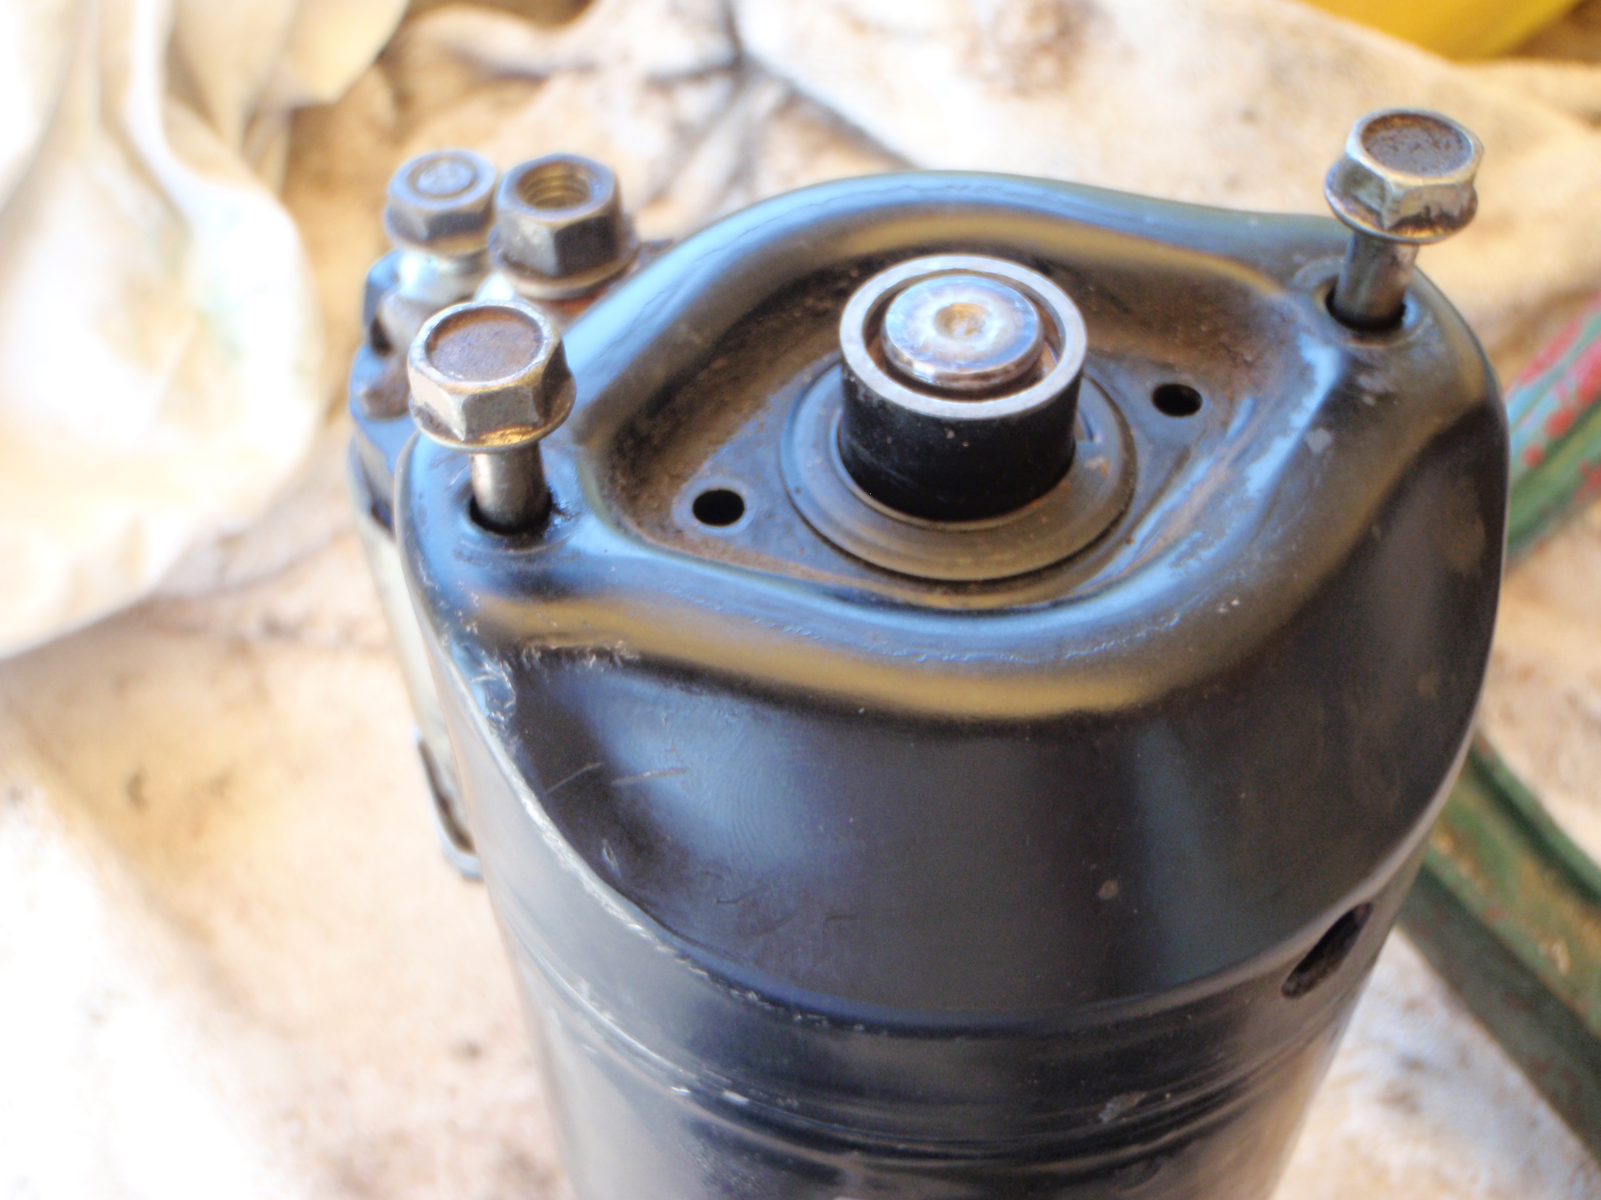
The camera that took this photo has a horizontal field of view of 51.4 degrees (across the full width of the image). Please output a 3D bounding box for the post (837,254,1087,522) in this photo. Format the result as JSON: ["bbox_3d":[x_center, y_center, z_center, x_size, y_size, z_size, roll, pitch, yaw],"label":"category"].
[{"bbox_3d":[0.013,-0.017,0.131,0.019,0.012,0.019,1,49,0],"label":"post"}]

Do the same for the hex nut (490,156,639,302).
[{"bbox_3d":[-0.025,-0.039,0.172,0.015,0.009,0.015,1,49,0],"label":"hex nut"}]

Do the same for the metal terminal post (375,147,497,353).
[{"bbox_3d":[-0.039,-0.038,0.186,0.014,0.020,0.014,1,49,0],"label":"metal terminal post"}]

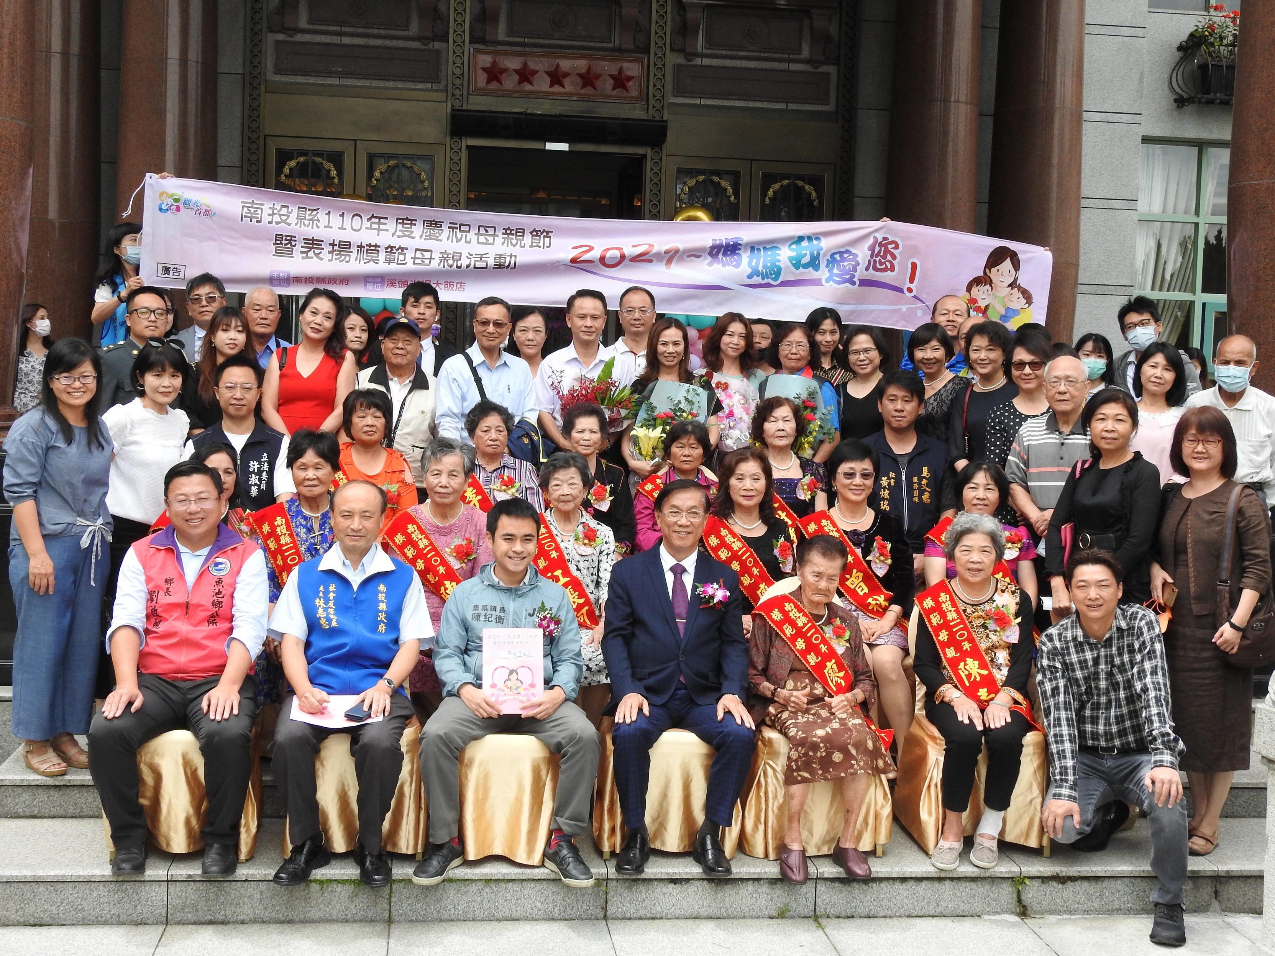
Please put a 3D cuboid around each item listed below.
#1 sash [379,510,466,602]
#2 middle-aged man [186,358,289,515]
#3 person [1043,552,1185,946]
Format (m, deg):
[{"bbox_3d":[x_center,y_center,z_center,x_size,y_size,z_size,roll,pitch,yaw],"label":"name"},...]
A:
[{"bbox_3d":[-0.835,0.345,6.340,0.400,0.470,0.240,1,3,-7],"label":"sash"},{"bbox_3d":[-1.736,0.159,6.844,0.500,1.388,0.700,1,3,-11],"label":"middle-aged man"},{"bbox_3d":[1.636,0.892,5.601,0.520,1.274,0.760,2,3,5],"label":"person"}]

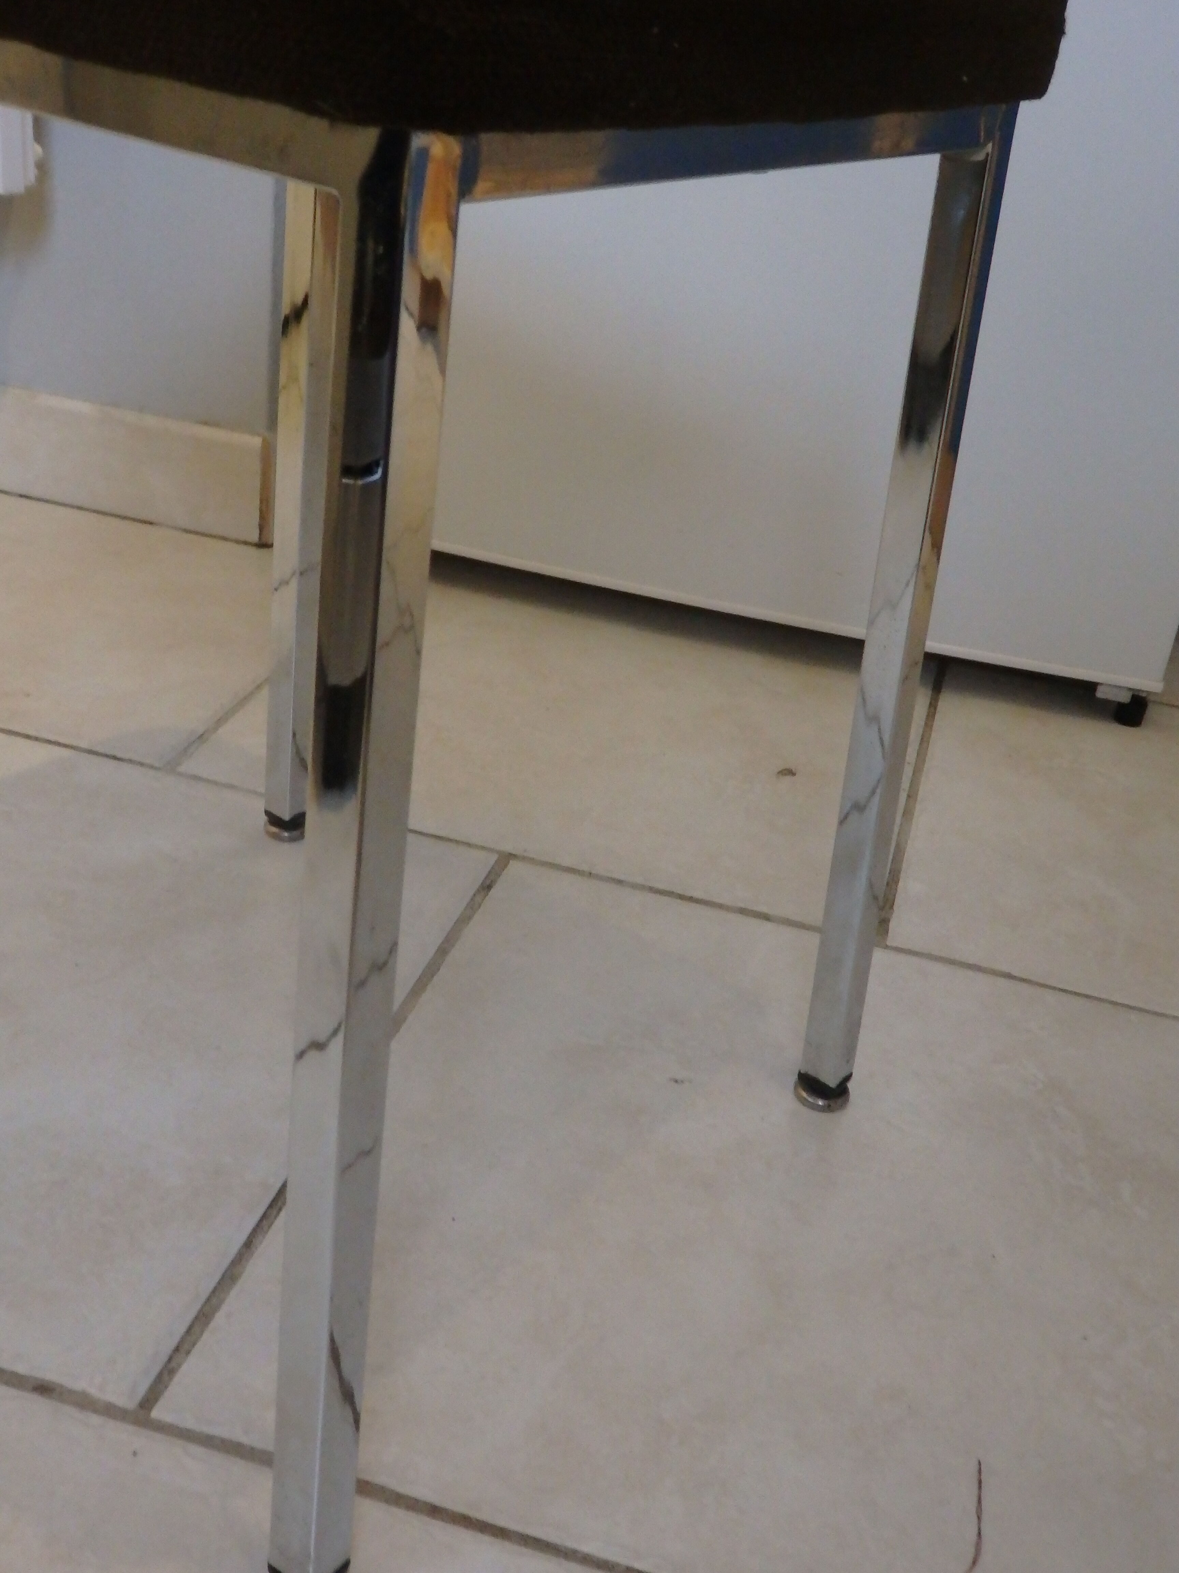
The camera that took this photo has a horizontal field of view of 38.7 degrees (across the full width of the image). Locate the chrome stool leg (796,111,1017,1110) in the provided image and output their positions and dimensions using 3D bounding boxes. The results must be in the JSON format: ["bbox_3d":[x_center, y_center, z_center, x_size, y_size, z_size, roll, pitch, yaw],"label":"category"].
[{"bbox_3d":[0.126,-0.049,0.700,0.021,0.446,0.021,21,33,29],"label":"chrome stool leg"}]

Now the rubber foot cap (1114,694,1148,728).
[{"bbox_3d":[0.404,-0.058,1.251,0.022,0.021,0.022,13,28,10],"label":"rubber foot cap"}]

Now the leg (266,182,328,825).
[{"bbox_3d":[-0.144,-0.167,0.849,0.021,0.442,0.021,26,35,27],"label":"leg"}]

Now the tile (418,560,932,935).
[{"bbox_3d":[0.008,-0.048,1.161,0.429,0.010,0.429,13,28,10],"label":"tile"}]

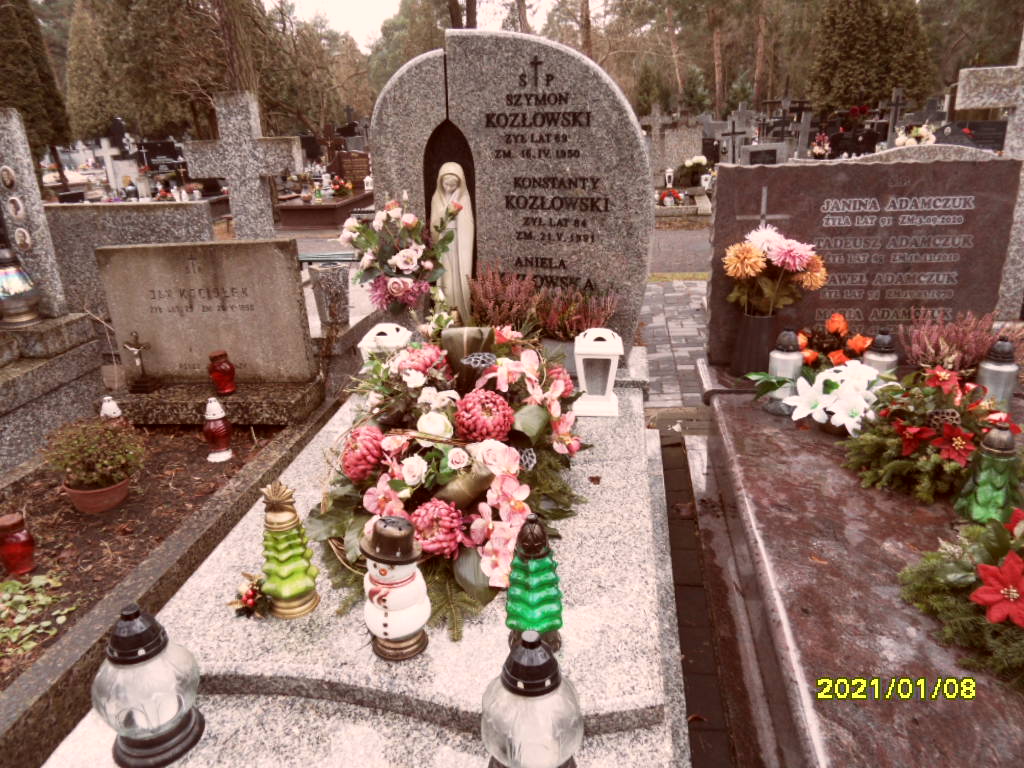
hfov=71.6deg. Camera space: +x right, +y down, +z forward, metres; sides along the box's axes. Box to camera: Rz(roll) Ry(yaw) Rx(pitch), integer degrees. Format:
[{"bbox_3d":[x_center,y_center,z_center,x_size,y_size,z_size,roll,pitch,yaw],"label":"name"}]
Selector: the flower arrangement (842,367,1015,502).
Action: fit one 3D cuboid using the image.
[{"bbox_3d":[1.006,0.095,1.730,0.370,0.210,0.350,1,21,9],"label":"flower arrangement"}]

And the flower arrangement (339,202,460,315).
[{"bbox_3d":[-0.369,-0.407,2.351,0.380,0.370,0.300,2,24,7],"label":"flower arrangement"}]

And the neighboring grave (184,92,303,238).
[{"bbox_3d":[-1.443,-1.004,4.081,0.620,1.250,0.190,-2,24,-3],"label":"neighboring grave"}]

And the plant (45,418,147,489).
[{"bbox_3d":[-1.469,0.221,2.520,0.320,0.220,0.310,2,24,5],"label":"plant"}]

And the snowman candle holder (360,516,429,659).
[{"bbox_3d":[-0.195,0.338,1.189,0.108,0.237,0.108,1,21,9],"label":"snowman candle holder"}]

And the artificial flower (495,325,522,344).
[{"bbox_3d":[-0.010,-0.143,2.050,0.085,0.060,0.070,1,21,9],"label":"artificial flower"}]

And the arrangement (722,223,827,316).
[{"bbox_3d":[0.868,-0.370,2.341,0.330,0.310,0.280,2,24,7],"label":"arrangement"}]

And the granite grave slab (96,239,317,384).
[{"bbox_3d":[-1.309,-0.321,3.146,0.830,0.640,0.120,-3,24,-5],"label":"granite grave slab"}]

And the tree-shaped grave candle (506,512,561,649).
[{"bbox_3d":[0.041,0.360,1.340,0.105,0.270,0.105,2,24,7],"label":"tree-shaped grave candle"}]

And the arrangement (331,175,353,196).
[{"bbox_3d":[-2.281,-2.656,9.500,0.290,0.290,0.270,1,21,9],"label":"arrangement"}]

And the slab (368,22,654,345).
[{"bbox_3d":[0.001,-0.647,2.614,1.011,1.177,0.120,3,22,9],"label":"slab"}]

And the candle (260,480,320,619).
[{"bbox_3d":[-0.412,0.296,1.299,0.106,0.250,0.104,1,21,9],"label":"candle"}]

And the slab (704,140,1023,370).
[{"bbox_3d":[1.105,-0.380,2.307,0.880,0.640,0.100,1,21,9],"label":"slab"}]

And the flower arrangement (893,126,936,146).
[{"bbox_3d":[5.115,-3.112,9.000,0.500,0.340,0.350,1,21,9],"label":"flower arrangement"}]

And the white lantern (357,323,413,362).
[{"bbox_3d":[-0.409,-0.077,2.320,0.155,0.270,0.155,2,24,7],"label":"white lantern"}]

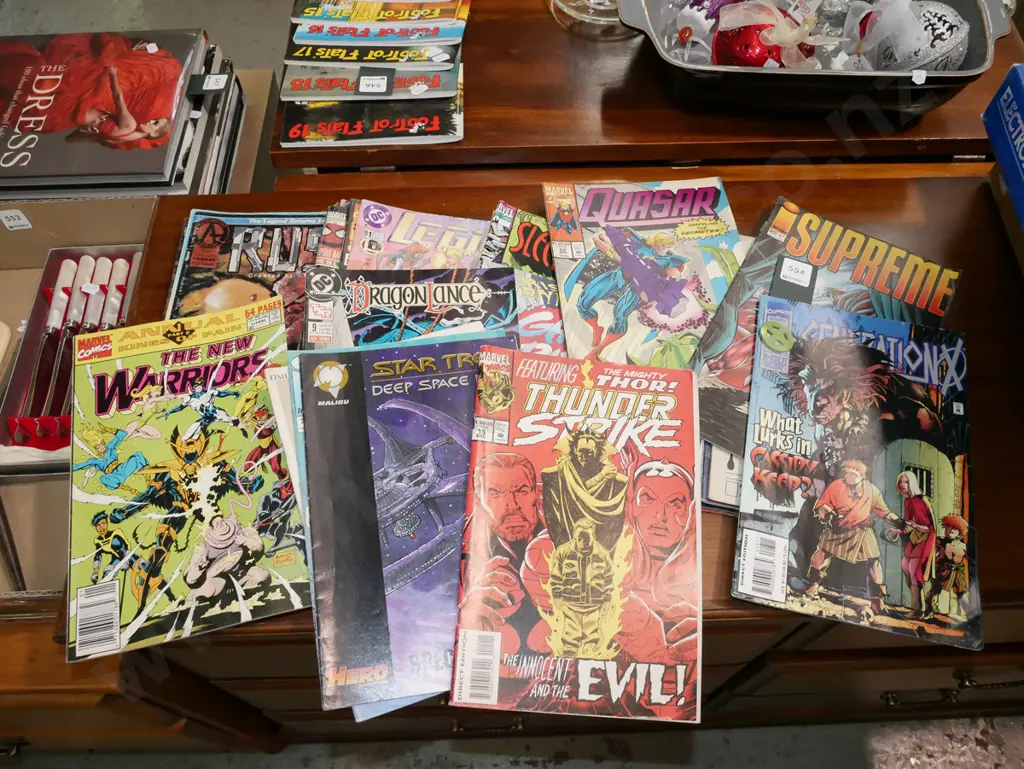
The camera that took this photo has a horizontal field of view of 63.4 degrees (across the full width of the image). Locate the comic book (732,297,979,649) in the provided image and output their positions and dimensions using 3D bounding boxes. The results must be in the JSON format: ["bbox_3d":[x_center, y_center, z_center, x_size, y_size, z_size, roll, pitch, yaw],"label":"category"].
[{"bbox_3d":[0.265,0.054,0.635,0.169,0.006,0.260,11,61,6],"label":"comic book"}]

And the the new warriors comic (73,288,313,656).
[{"bbox_3d":[-0.242,0.057,0.620,0.168,0.006,0.259,-12,63,-5],"label":"the new warriors comic"}]

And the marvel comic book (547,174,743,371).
[{"bbox_3d":[0.124,-0.081,0.707,0.168,0.004,0.259,-3,57,-4],"label":"marvel comic book"}]

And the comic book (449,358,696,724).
[{"bbox_3d":[0.051,0.099,0.599,0.168,0.005,0.259,6,66,-4],"label":"comic book"}]

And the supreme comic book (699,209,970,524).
[{"bbox_3d":[0.252,-0.035,0.682,0.168,0.005,0.259,27,64,14],"label":"supreme comic book"}]

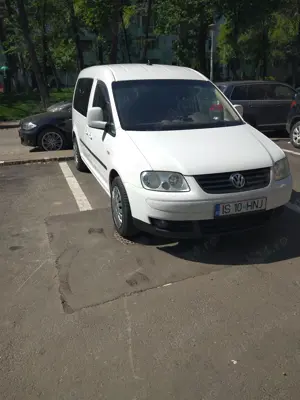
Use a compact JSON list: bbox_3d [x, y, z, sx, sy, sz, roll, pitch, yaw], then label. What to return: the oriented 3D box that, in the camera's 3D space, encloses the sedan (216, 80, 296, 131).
[{"bbox_3d":[3.371,-3.023,9.875,4.950,1.680,1.920,-10,23,-26],"label":"sedan"}]

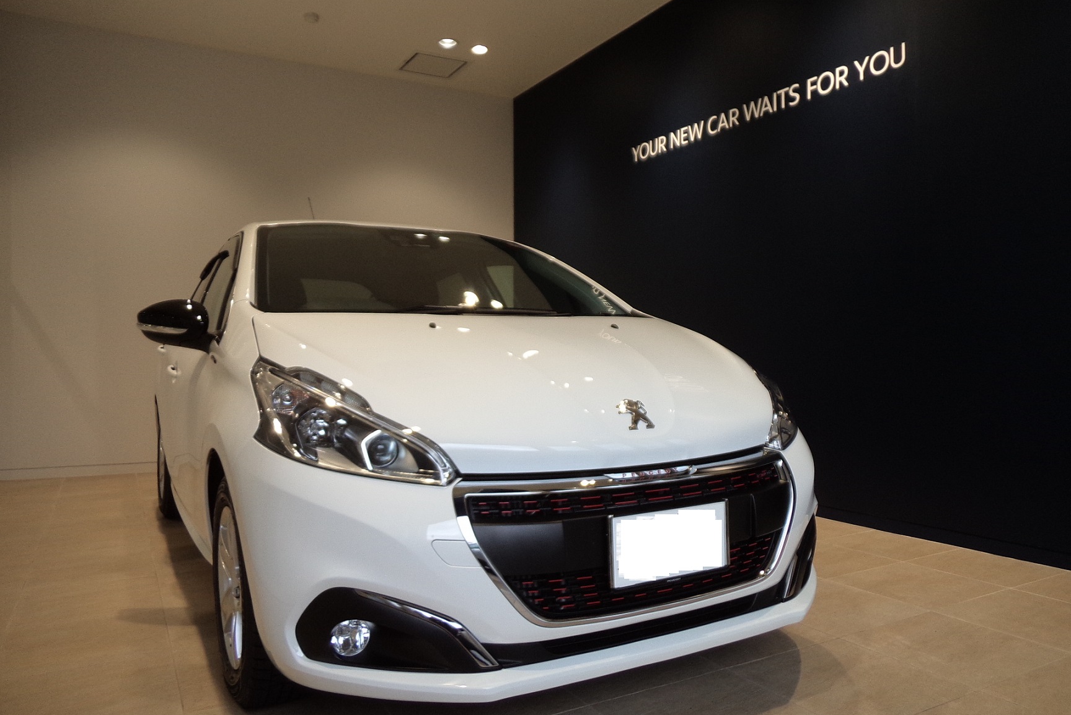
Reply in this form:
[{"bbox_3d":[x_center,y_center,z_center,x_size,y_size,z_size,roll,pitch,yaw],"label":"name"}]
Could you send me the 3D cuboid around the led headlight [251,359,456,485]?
[{"bbox_3d":[-0.436,0.140,1.869,0.345,0.270,0.520,-1,1,-29],"label":"led headlight"}]

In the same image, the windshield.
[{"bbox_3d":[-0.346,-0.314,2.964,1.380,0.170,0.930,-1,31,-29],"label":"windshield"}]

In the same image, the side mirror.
[{"bbox_3d":[-1.169,-0.106,2.604,0.215,0.160,0.130,-1,1,-29],"label":"side mirror"}]

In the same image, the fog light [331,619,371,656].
[{"bbox_3d":[-0.388,0.586,1.691,0.084,0.078,0.055,-1,1,-29],"label":"fog light"}]

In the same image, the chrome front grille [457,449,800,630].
[{"bbox_3d":[0.265,0.408,1.889,0.920,0.310,0.180,-1,1,-29],"label":"chrome front grille"}]

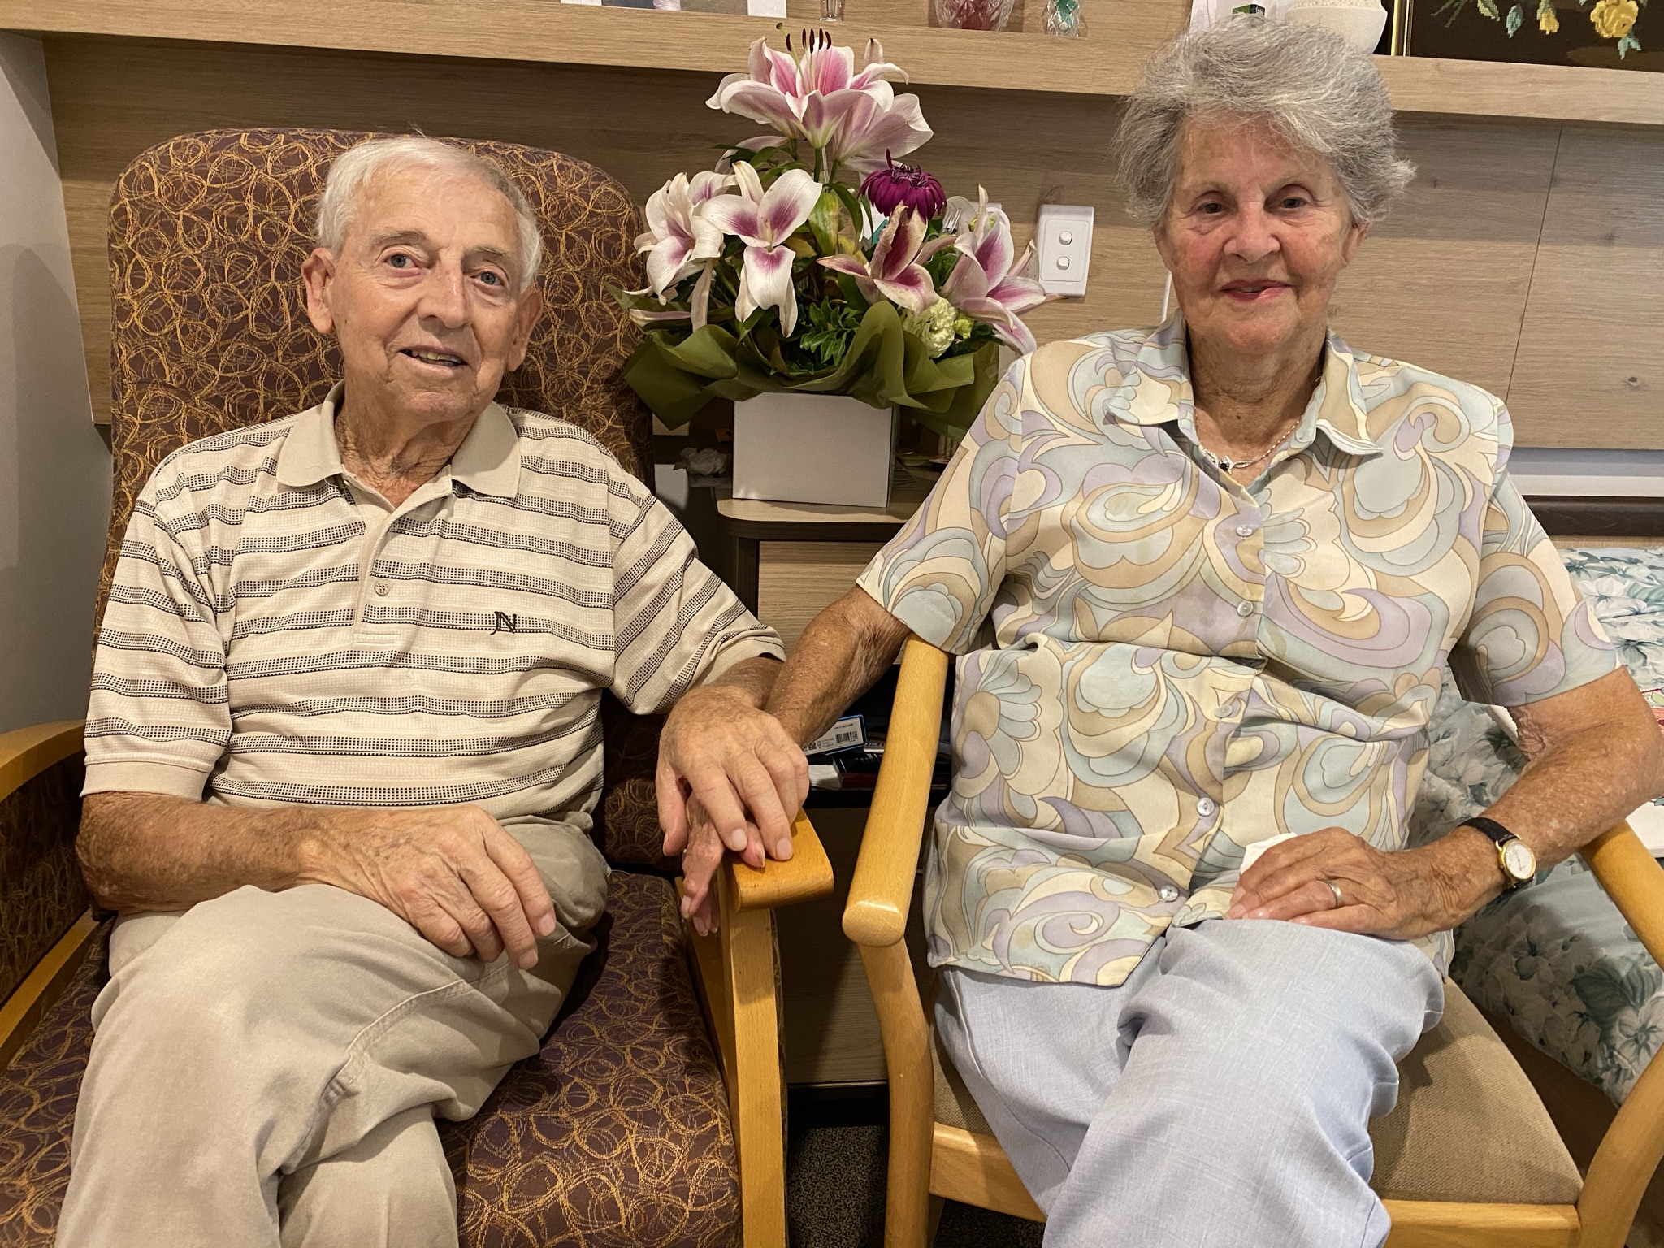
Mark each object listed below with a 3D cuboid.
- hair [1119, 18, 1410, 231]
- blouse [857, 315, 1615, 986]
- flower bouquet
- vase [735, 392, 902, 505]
[{"bbox_3d":[0.360,-0.396,1.025,0.232,0.190,0.225,3,17,18],"label":"hair"},{"bbox_3d":[0.329,-0.003,1.070,0.580,0.510,0.350,5,13,13],"label":"blouse"},{"bbox_3d":[0.008,-0.416,1.368,0.460,0.430,0.370,3,17,3],"label":"flower bouquet"},{"bbox_3d":[-0.016,-0.215,1.450,0.172,0.122,0.160,4,17,4],"label":"vase"}]

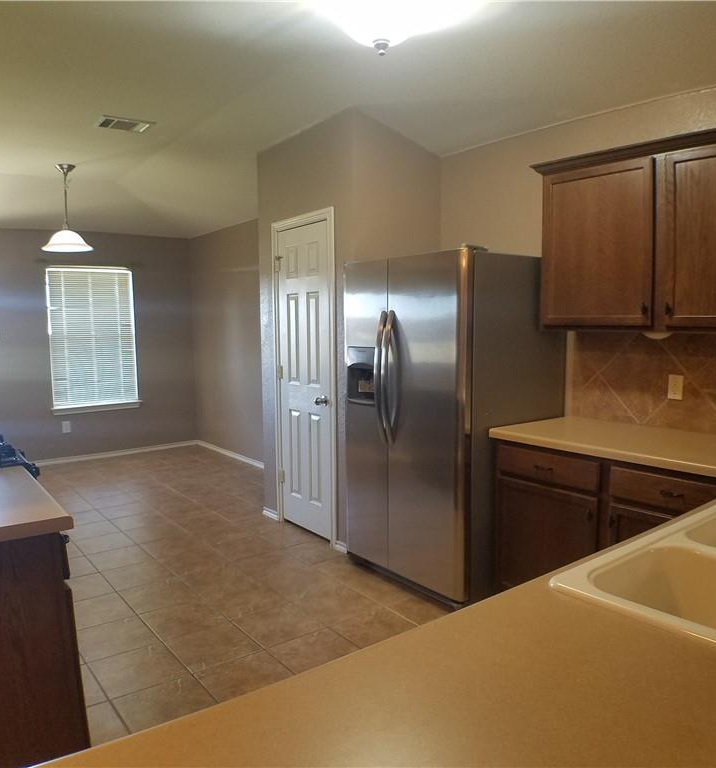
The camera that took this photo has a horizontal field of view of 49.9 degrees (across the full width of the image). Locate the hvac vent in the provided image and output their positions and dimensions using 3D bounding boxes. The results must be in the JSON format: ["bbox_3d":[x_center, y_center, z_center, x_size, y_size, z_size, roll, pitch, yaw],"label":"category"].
[{"bbox_3d":[-1.403,-1.545,4.598,0.320,0.030,0.270,-5,8,-33],"label":"hvac vent"}]

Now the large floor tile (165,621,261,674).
[{"bbox_3d":[-0.623,1.141,3.337,0.335,0.010,0.335,-5,8,-33],"label":"large floor tile"}]

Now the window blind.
[{"bbox_3d":[-2.510,-0.432,7.309,0.810,1.330,0.060,-5,8,-33],"label":"window blind"}]

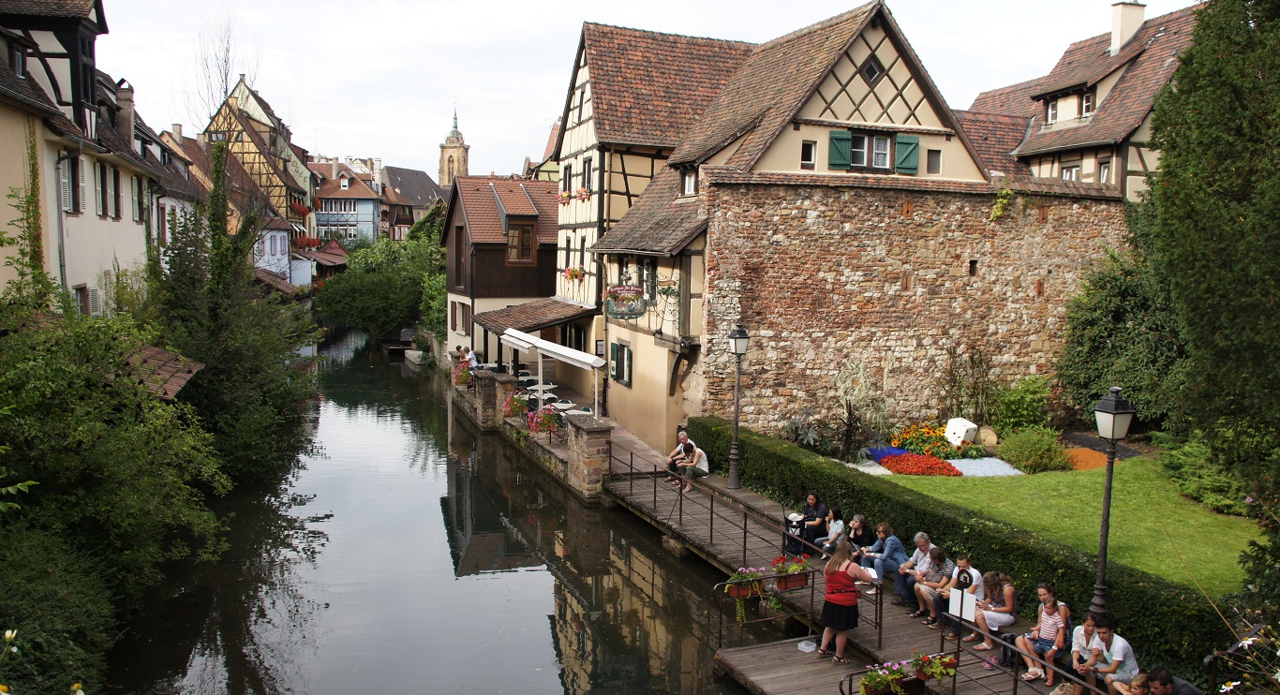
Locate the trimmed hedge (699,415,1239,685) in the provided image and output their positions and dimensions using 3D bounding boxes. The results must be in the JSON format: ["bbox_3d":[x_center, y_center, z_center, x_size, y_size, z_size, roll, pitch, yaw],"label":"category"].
[{"bbox_3d":[4.171,2.935,16.814,0.740,1.020,12.870,-2,7,-24],"label":"trimmed hedge"}]

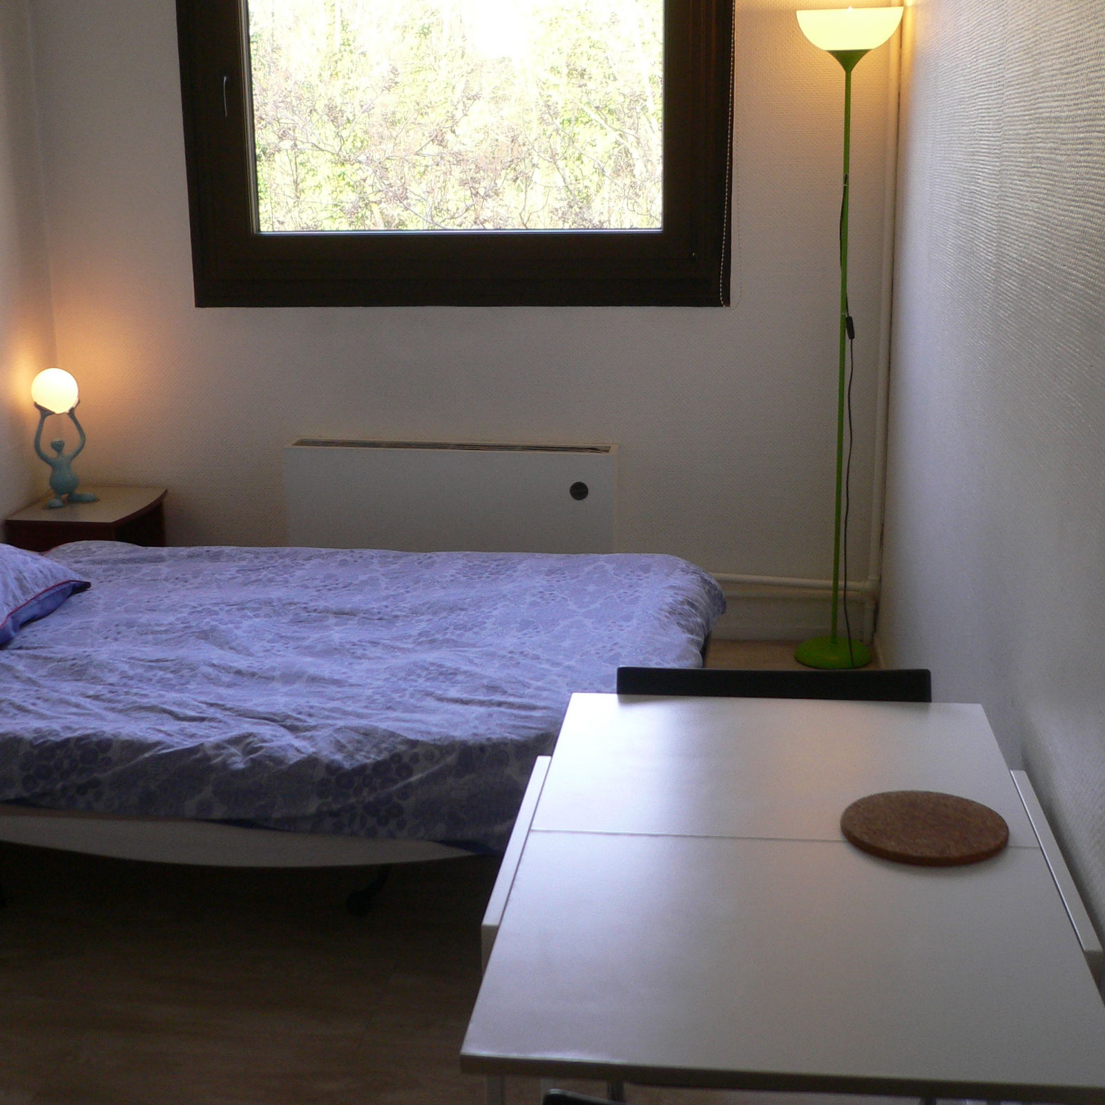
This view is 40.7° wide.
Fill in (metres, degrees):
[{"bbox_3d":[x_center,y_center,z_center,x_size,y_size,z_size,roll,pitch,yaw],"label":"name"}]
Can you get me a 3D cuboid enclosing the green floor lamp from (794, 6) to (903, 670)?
[{"bbox_3d":[0.809,-0.571,4.171,0.283,1.825,0.283,1,15,7],"label":"green floor lamp"}]

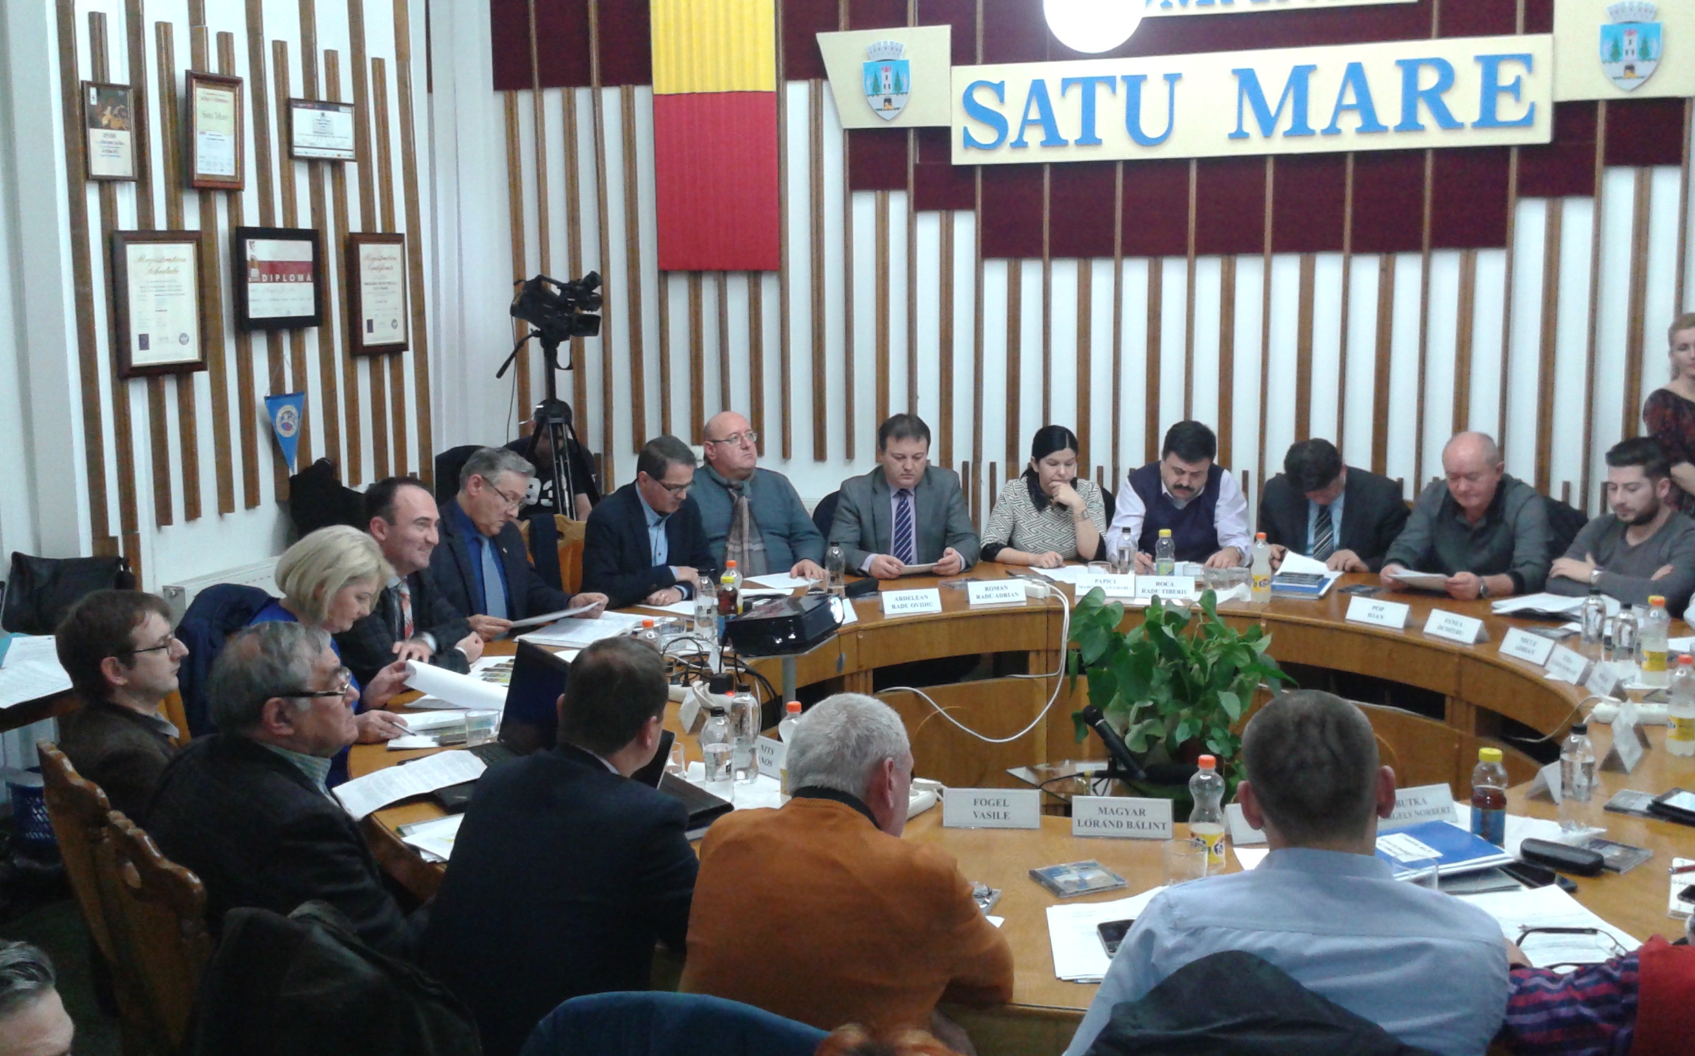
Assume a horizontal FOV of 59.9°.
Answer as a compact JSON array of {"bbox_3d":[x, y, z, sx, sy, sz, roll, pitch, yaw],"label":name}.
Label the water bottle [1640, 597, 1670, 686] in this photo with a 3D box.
[{"bbox_3d":[2.204,0.308,4.010,0.068,0.235,0.068,-1,10,0],"label":"water bottle"}]

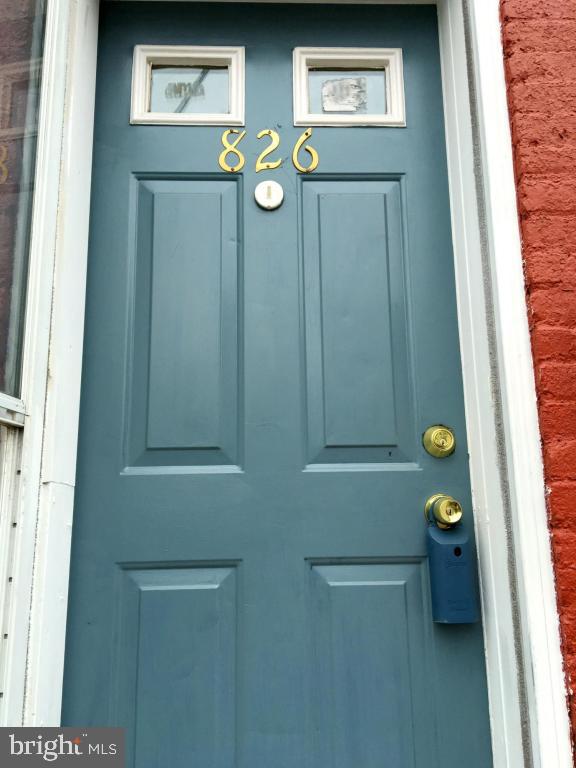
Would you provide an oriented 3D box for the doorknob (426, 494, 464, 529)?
[{"bbox_3d":[0.306,0.244,1.244,0.066,0.063,0.068,0,-12,-2],"label":"doorknob"}]

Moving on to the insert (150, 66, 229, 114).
[{"bbox_3d":[-0.223,-0.668,1.461,0.177,0.127,0.020,0,-12,-2],"label":"insert"}]

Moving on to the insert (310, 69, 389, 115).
[{"bbox_3d":[0.137,-0.670,1.474,0.180,0.126,0.020,0,-12,-2],"label":"insert"}]

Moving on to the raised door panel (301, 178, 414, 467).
[{"bbox_3d":[0.144,-0.145,1.354,0.219,0.625,0.015,0,-12,-2],"label":"raised door panel"}]

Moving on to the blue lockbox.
[{"bbox_3d":[0.310,0.349,1.217,0.069,0.190,0.054,0,-12,-2],"label":"blue lockbox"}]

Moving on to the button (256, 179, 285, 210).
[{"bbox_3d":[-0.040,-0.409,1.398,0.064,0.066,0.014,0,-12,-2],"label":"button"}]

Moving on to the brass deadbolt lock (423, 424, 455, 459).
[{"bbox_3d":[0.307,0.115,1.292,0.066,0.066,0.028,0,-12,-2],"label":"brass deadbolt lock"}]

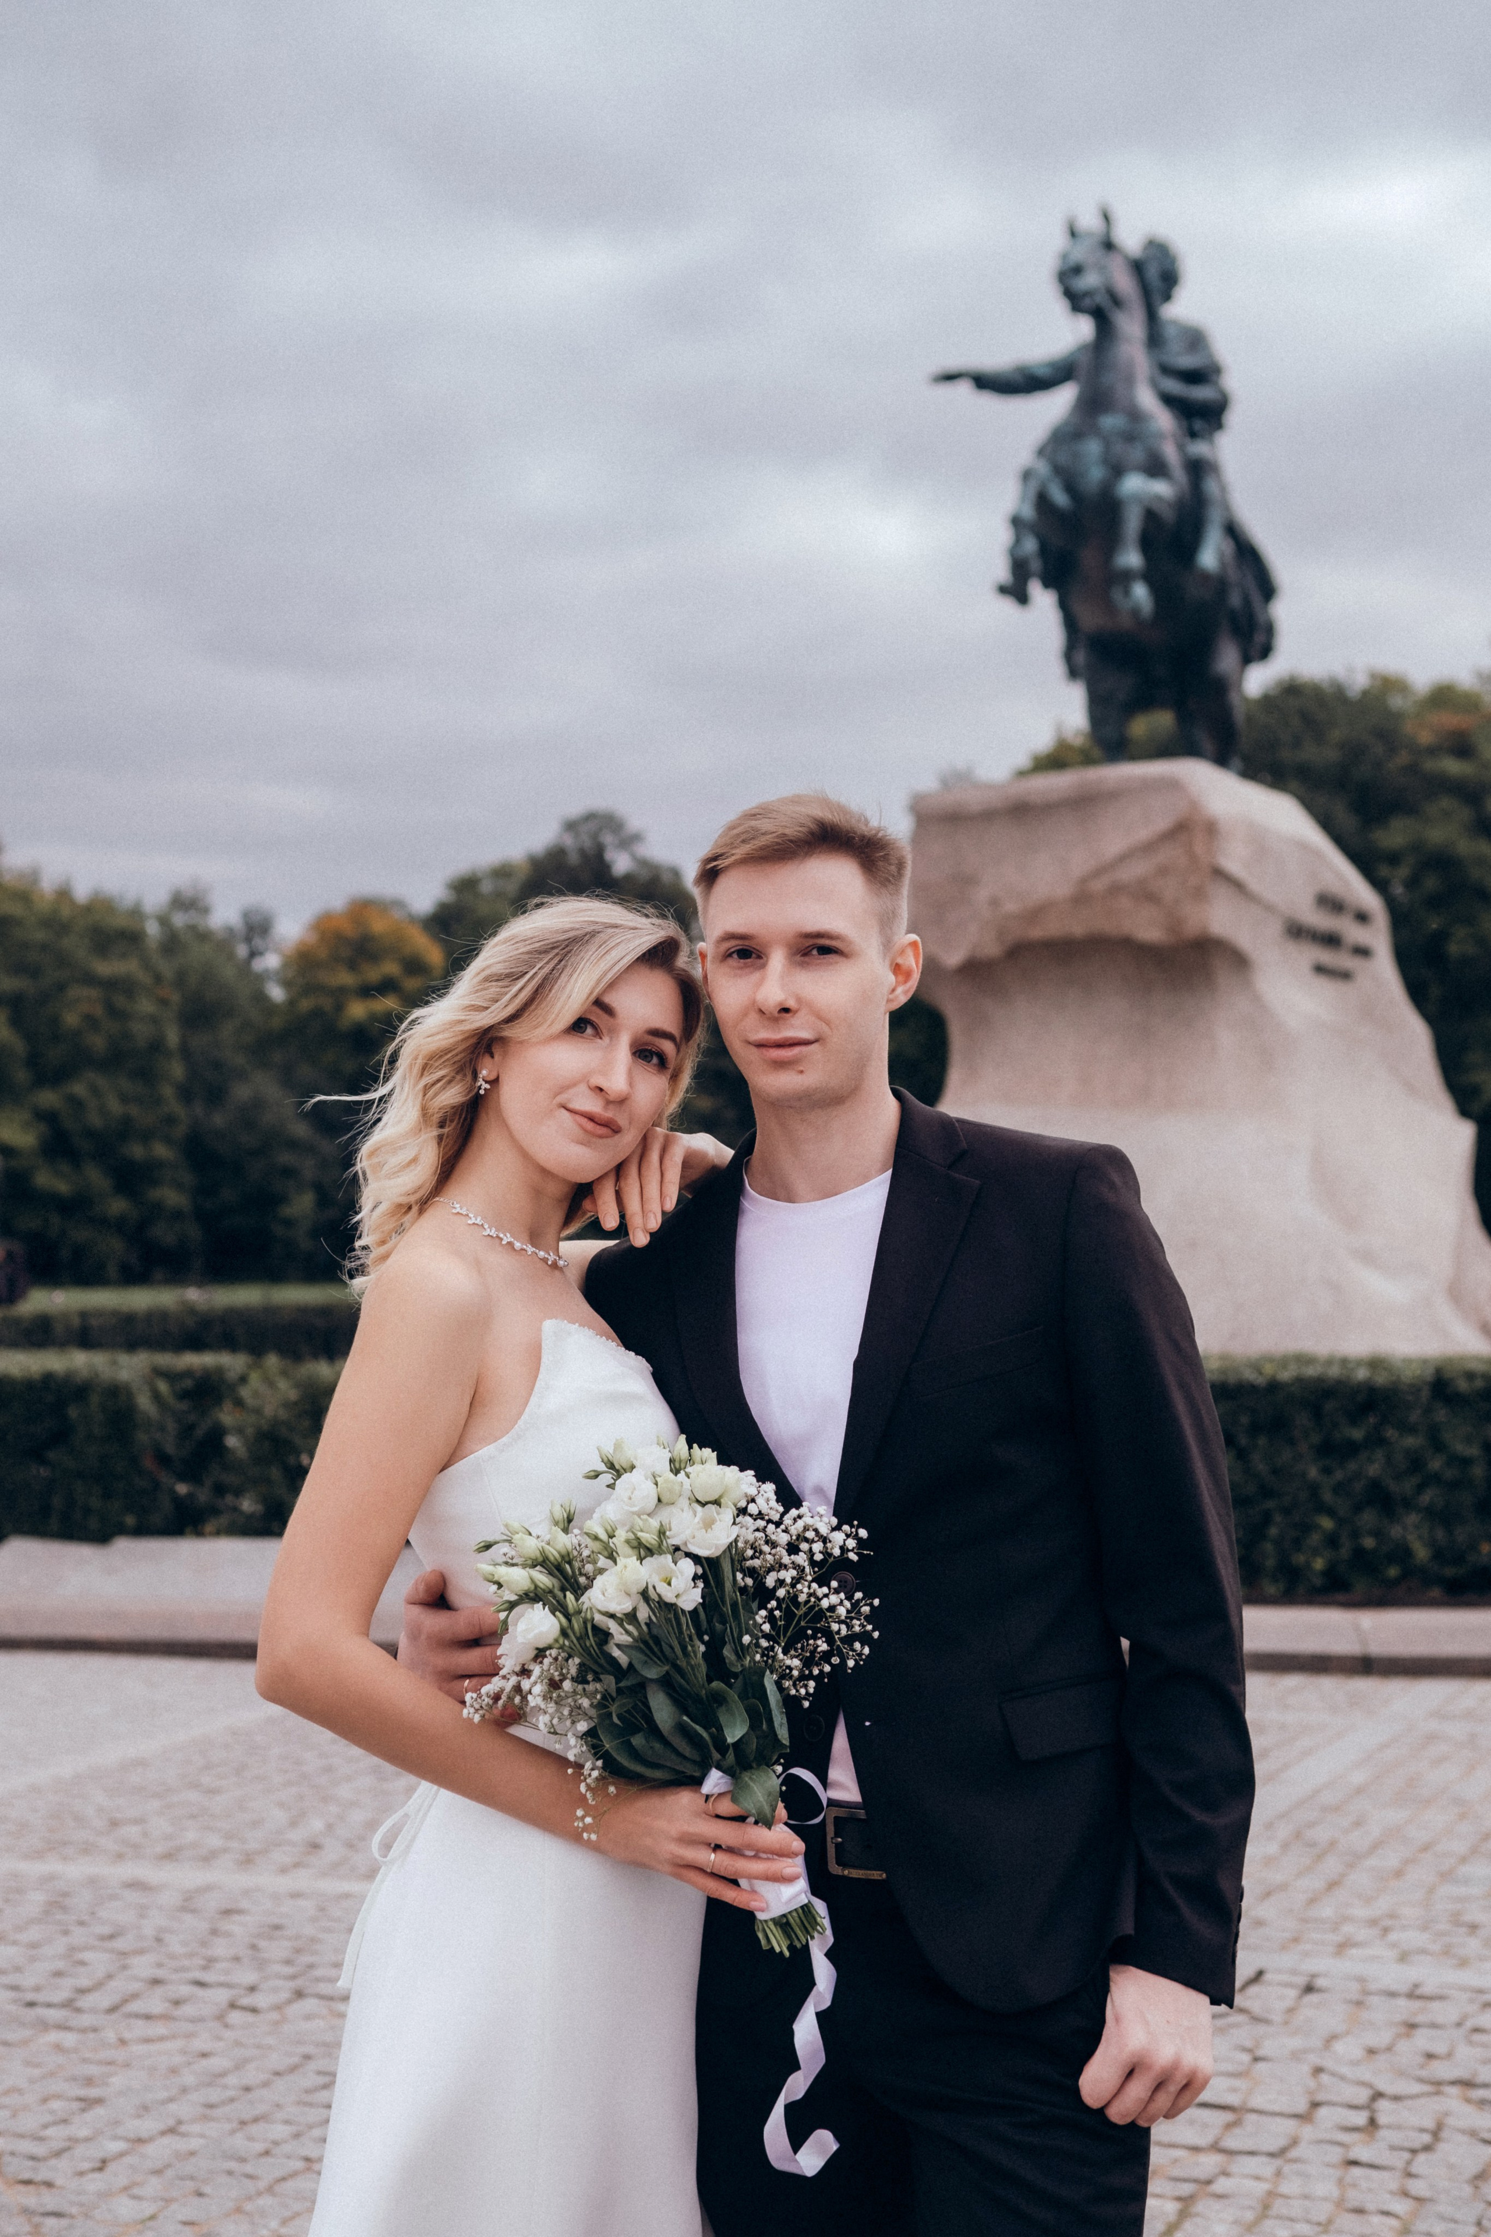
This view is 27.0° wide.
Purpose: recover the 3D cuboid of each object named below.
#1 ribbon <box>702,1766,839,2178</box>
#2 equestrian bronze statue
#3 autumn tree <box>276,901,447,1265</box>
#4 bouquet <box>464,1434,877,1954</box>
[{"bbox_3d":[0.018,0.618,2.250,0.098,0.297,0.070,0,-2,0],"label":"ribbon"},{"bbox_3d":[3.858,-6.330,31.300,3.100,5.400,4.300,-1,-2,22],"label":"equestrian bronze statue"},{"bbox_3d":[-10.895,-1.015,88.000,4.900,10.400,4.900,0,-2,0],"label":"autumn tree"},{"bbox_3d":[-0.047,0.421,2.250,0.300,0.380,0.260,-17,10,5],"label":"bouquet"}]

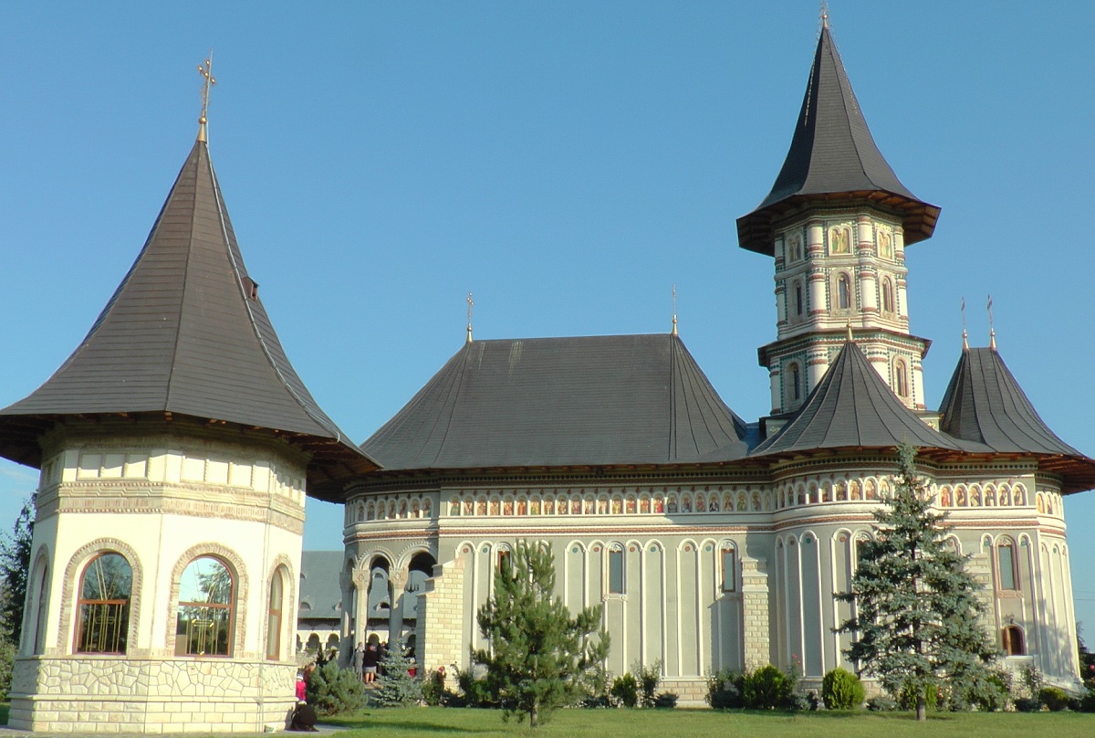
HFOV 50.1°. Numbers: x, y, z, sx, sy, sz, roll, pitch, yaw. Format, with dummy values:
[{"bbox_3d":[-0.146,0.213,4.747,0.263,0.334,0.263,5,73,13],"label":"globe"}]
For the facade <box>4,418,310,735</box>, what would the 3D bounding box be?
[{"bbox_3d":[-11.365,6.486,34.475,7.400,7.810,7.400,1,-15,-3],"label":"facade"}]

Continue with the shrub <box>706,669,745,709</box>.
[{"bbox_3d":[7.277,13.006,47.742,1.563,1.653,1.485,-2,-15,9],"label":"shrub"}]

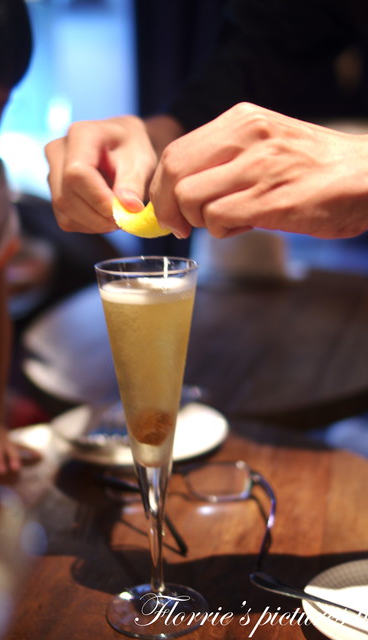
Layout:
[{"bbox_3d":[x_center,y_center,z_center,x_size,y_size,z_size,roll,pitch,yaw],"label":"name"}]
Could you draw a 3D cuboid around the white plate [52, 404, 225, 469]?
[{"bbox_3d":[-0.043,0.117,0.803,0.173,0.020,0.173,-1,12,0],"label":"white plate"}]

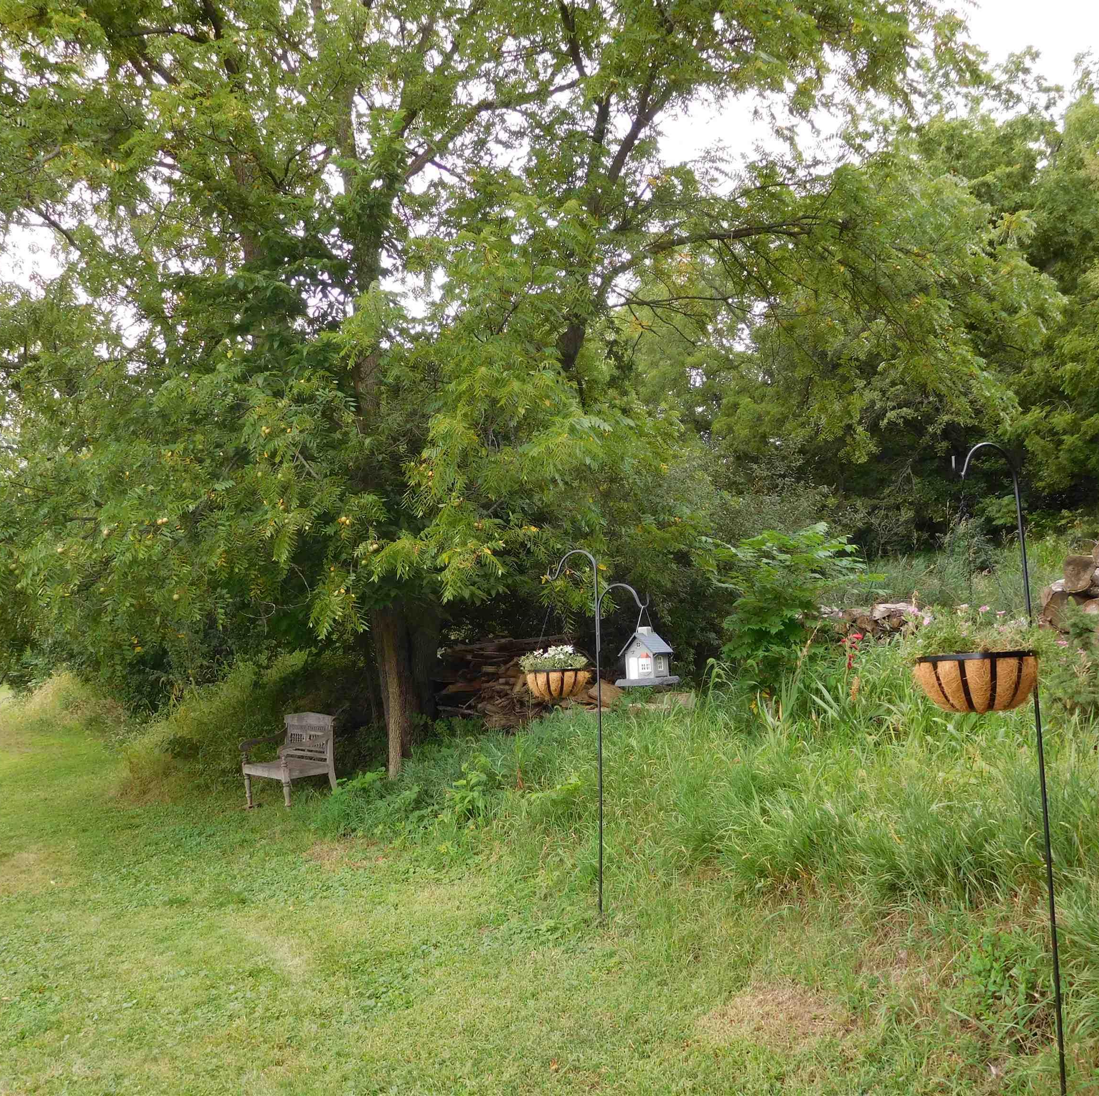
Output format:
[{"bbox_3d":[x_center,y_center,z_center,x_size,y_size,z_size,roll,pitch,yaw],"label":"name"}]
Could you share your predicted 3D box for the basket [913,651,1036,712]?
[{"bbox_3d":[1.303,0.411,3.220,0.350,0.178,0.350,-4,-7,22],"label":"basket"}]

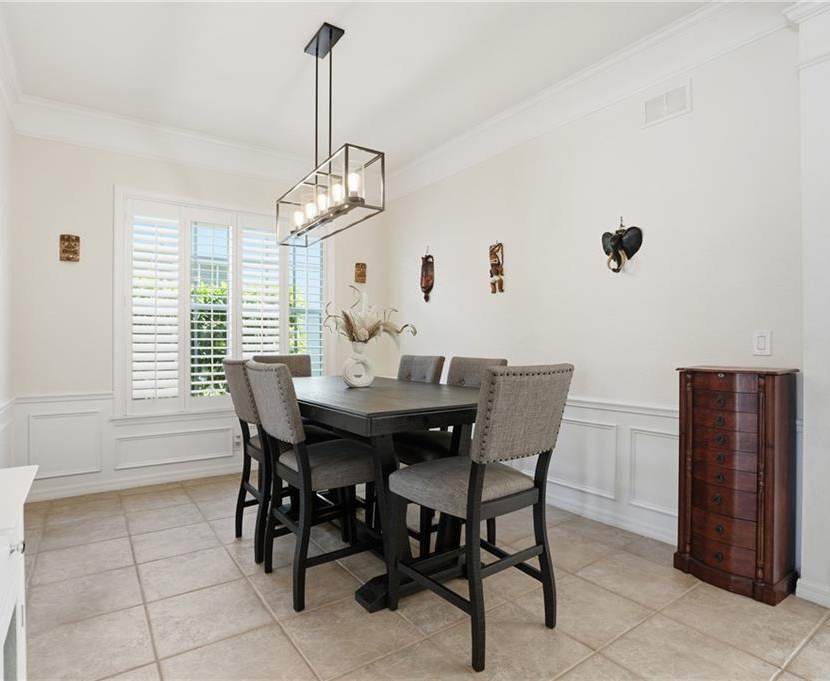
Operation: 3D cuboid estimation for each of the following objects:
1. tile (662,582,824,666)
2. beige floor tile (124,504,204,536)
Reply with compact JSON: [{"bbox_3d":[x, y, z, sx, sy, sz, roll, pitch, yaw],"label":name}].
[{"bbox_3d":[1.376,1.188,1.938,0.450,0.010,0.450,1,-1,-35],"label":"tile"},{"bbox_3d":[-1.684,1.198,3.073,0.450,0.012,0.450,1,-1,-36],"label":"beige floor tile"}]

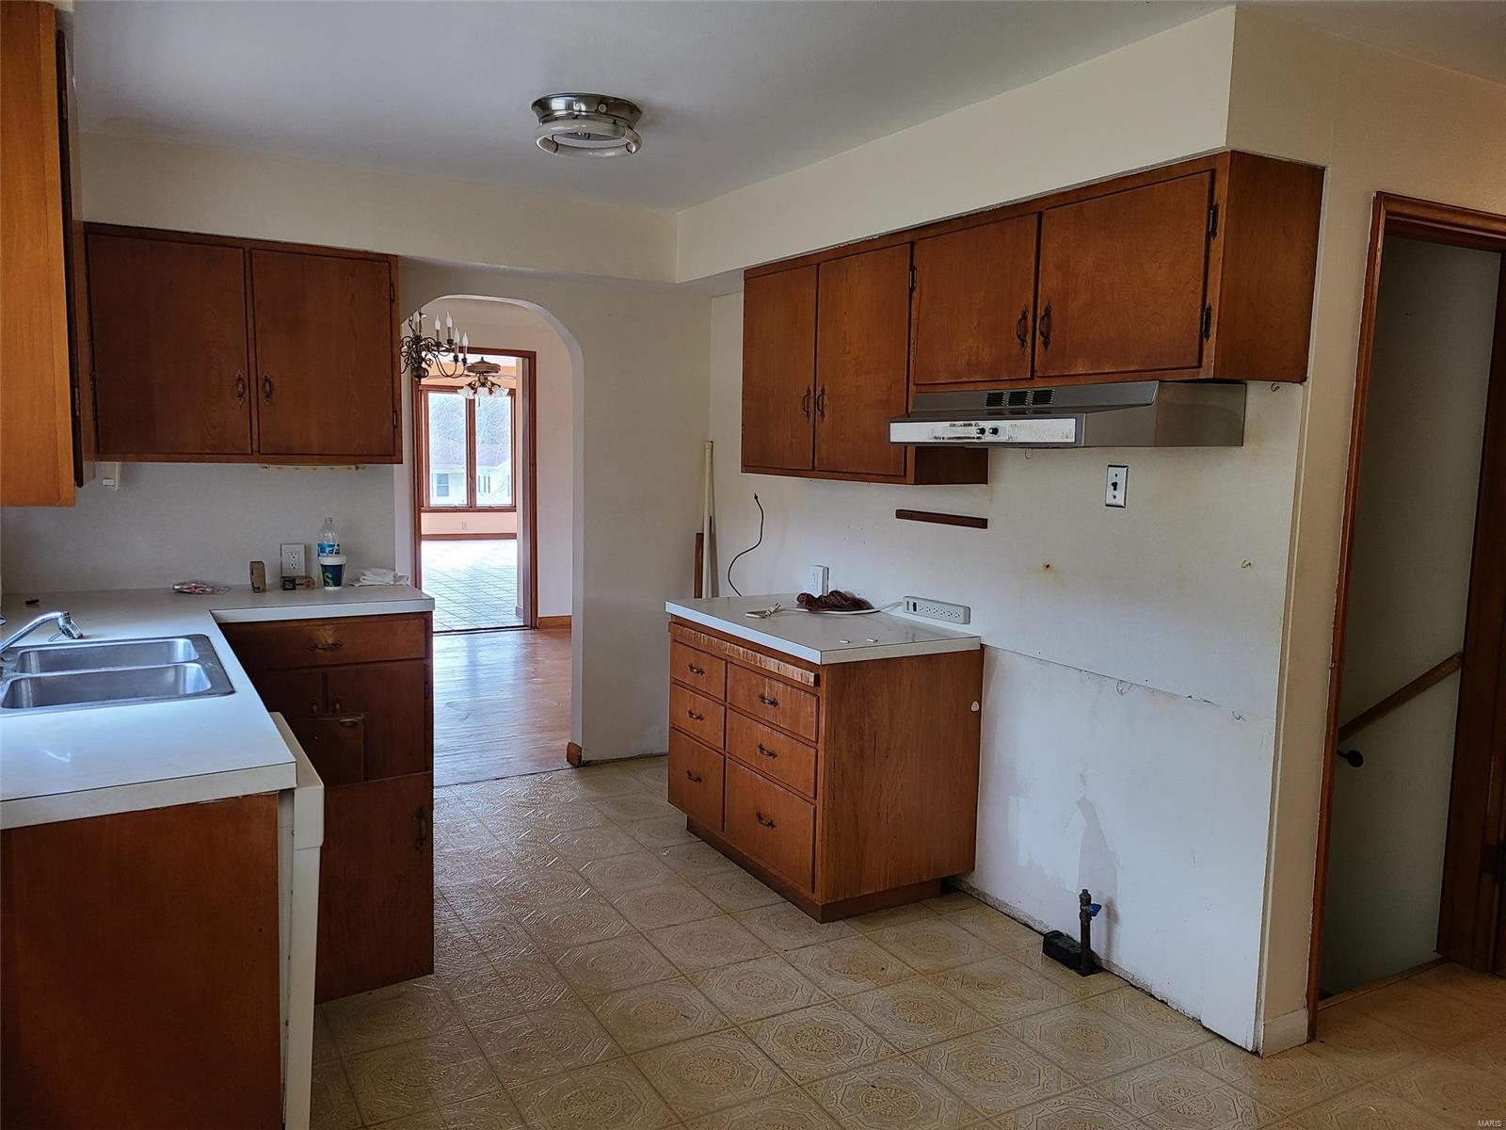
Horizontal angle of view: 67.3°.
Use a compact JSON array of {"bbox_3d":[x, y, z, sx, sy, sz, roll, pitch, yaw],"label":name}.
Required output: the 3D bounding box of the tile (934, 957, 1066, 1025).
[{"bbox_3d":[0.697,1.185,3.164,0.300,0.010,0.300,-2,7,-29],"label":"tile"}]

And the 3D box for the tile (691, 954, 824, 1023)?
[{"bbox_3d":[0.017,1.173,3.130,0.300,0.010,0.300,-2,7,-29],"label":"tile"}]

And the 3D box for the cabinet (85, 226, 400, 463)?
[{"bbox_3d":[-1.881,-0.776,4.210,1.055,0.791,0.293,-2,7,-29],"label":"cabinet"}]

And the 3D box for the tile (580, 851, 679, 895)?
[{"bbox_3d":[-0.433,1.068,3.901,0.292,0.008,0.292,-2,7,-29],"label":"tile"}]

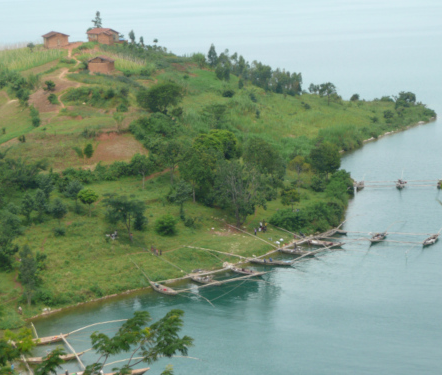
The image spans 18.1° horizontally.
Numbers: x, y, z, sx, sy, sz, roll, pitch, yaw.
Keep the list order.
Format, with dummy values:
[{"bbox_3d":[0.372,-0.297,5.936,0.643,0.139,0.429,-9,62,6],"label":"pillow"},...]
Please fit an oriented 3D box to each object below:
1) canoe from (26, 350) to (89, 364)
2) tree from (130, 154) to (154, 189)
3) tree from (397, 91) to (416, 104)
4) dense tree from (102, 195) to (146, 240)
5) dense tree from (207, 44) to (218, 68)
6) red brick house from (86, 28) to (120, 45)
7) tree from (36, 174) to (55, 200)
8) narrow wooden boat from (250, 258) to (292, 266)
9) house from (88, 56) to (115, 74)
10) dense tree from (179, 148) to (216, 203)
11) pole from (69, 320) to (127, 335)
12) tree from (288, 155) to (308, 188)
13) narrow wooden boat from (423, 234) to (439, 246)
[{"bbox_3d":[-26.884,27.871,228.000,10.800,1.100,1.200,-2,10,-14],"label":"canoe"},{"bbox_3d":[-18.860,-3.800,329.000,5.700,7.900,5.500,-1,9,0],"label":"tree"},{"bbox_3d":[74.248,-36.023,555.000,6.990,5.380,6.990,0,9,0],"label":"tree"},{"bbox_3d":[-19.970,6.340,293.000,9.200,9.400,8.500,-1,9,0],"label":"dense tree"},{"bbox_3d":[-2.760,-42.680,450.000,3.400,7.200,3.400,-1,9,0],"label":"dense tree"},{"bbox_3d":[-34.490,-44.340,408.000,7.600,4.500,6.400,5,10,33],"label":"red brick house"},{"bbox_3d":[-38.980,0.000,308.000,4.500,5.800,4.400,-1,9,0],"label":"tree"},{"bbox_3d":[10.320,15.740,289.000,8.900,0.950,1.500,2,9,19],"label":"narrow wooden boat"},{"bbox_3d":[-34.214,-34.873,397.000,6.200,4.700,5.600,2,10,14],"label":"house"},{"bbox_3d":[-5.695,-2.908,336.000,8.460,12.560,8.210,0,9,0],"label":"dense tree"},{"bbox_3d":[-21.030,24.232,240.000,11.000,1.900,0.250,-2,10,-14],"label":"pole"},{"bbox_3d":[19.970,-4.050,362.000,5.300,9.000,5.100,-1,9,0],"label":"tree"},{"bbox_3d":[47.360,11.990,312.000,1.500,0.950,9.000,4,10,31],"label":"narrow wooden boat"}]

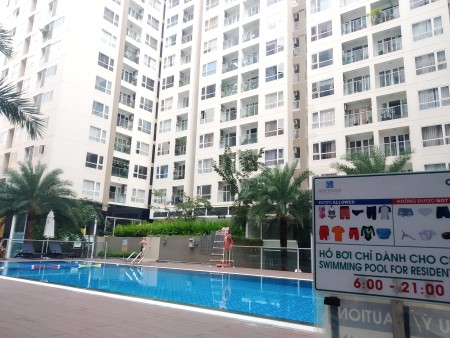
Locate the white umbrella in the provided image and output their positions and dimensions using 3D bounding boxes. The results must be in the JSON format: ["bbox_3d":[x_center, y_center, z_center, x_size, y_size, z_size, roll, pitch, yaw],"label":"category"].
[{"bbox_3d":[-10.637,3.934,20.574,0.580,2.846,0.580,0,-12,8],"label":"white umbrella"}]

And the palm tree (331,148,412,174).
[{"bbox_3d":[7.167,2.123,16.645,4.100,6.000,3.800,2,-12,0],"label":"palm tree"}]

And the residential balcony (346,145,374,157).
[{"bbox_3d":[12.520,-1.328,30.955,2.450,1.300,1.200,-6,-14,35],"label":"residential balcony"}]

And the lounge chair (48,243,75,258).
[{"bbox_3d":[-9.824,4.917,20.280,1.750,0.860,0.650,0,-12,12],"label":"lounge chair"}]

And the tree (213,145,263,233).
[{"bbox_3d":[0.882,1.387,22.046,2.981,5.672,2.981,2,-12,0],"label":"tree"}]

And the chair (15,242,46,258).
[{"bbox_3d":[-11.502,4.828,20.145,1.750,0.860,0.650,0,-12,12],"label":"chair"}]

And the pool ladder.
[{"bbox_3d":[-4.869,4.806,18.519,0.650,0.750,0.750,-6,-14,35],"label":"pool ladder"}]

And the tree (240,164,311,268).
[{"bbox_3d":[2.733,2.514,18.379,3.750,5.650,3.600,2,-12,0],"label":"tree"}]

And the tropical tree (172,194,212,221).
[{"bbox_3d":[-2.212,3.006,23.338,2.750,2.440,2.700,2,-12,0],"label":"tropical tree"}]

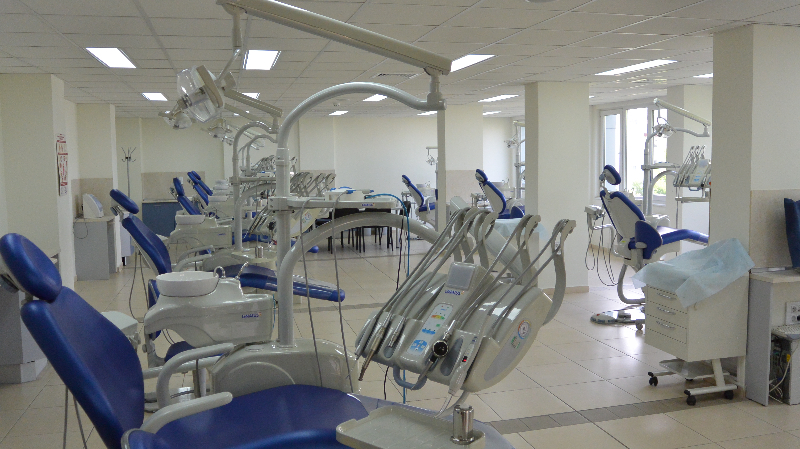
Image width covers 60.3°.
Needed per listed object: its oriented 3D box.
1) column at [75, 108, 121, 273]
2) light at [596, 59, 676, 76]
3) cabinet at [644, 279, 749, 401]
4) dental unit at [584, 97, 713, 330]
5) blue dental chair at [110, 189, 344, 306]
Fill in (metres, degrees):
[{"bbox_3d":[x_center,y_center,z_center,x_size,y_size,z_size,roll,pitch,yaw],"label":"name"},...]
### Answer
[{"bbox_3d":[-4.511,-0.540,10.349,0.465,2.482,0.360,-2,6,-14],"label":"column"},{"bbox_3d":[2.298,-1.540,6.749,0.275,0.050,1.140,-2,6,-14],"label":"light"},{"bbox_3d":[2.047,0.745,4.758,0.465,0.840,0.480,-2,6,-14],"label":"cabinet"},{"bbox_3d":[2.821,-0.210,7.384,1.960,2.210,1.230,-2,6,-14],"label":"dental unit"},{"bbox_3d":[-1.263,0.438,5.263,1.690,1.440,0.700,-2,6,-14],"label":"blue dental chair"}]

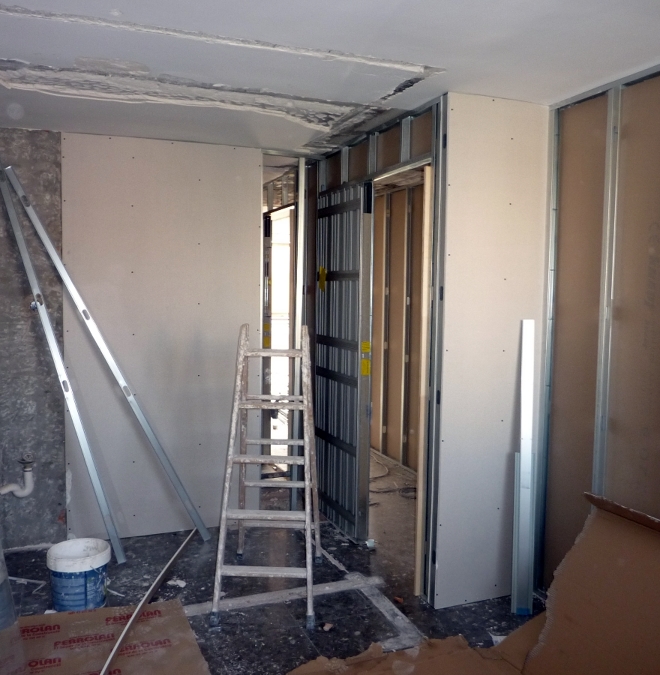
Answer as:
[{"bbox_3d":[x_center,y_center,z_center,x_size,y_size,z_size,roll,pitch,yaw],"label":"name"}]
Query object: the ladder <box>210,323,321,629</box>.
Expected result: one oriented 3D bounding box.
[{"bbox_3d":[-0.292,0.621,3.347,0.480,1.390,0.790,1,4,3],"label":"ladder"}]

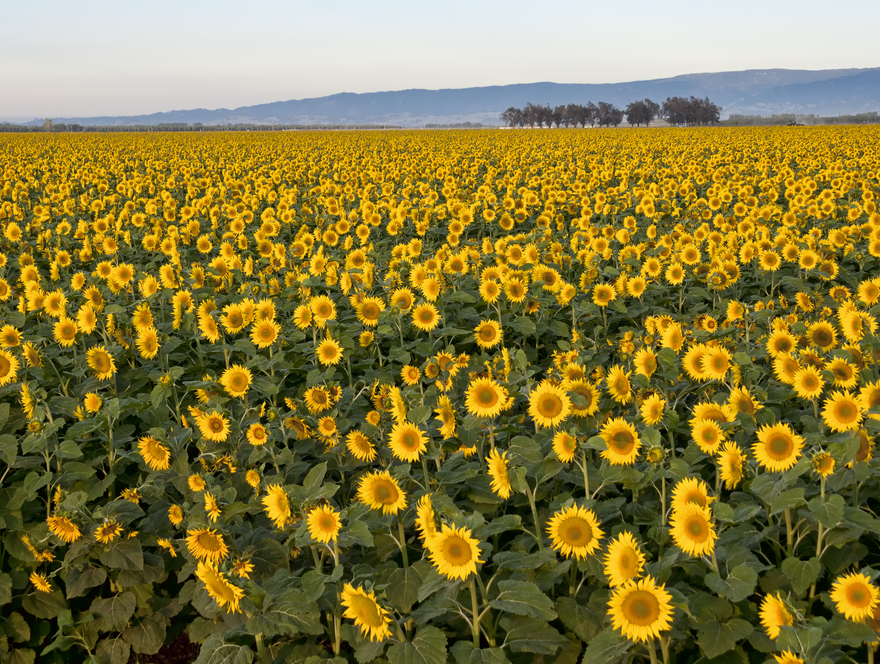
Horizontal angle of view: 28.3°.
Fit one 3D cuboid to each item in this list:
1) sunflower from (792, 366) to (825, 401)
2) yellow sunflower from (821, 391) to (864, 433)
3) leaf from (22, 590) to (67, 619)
[{"bbox_3d":[2.277,0.312,10.800,0.205,0.215,0.070,3,1,22],"label":"sunflower"},{"bbox_3d":[2.073,0.409,9.000,0.217,0.221,0.080,2,3,21],"label":"yellow sunflower"},{"bbox_3d":[-1.924,1.325,8.500,0.210,0.150,0.060,-2,-18,-13],"label":"leaf"}]

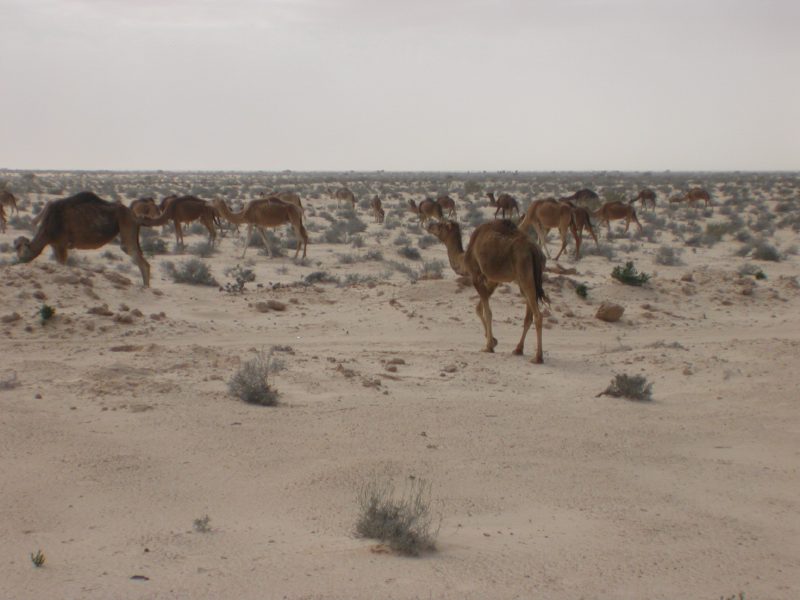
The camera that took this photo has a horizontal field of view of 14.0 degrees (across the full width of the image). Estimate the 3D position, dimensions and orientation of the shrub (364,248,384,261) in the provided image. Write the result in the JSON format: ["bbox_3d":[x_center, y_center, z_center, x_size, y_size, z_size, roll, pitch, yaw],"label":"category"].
[{"bbox_3d":[-0.783,-1.396,100.000,0.614,0.368,0.550,0,2,0],"label":"shrub"}]

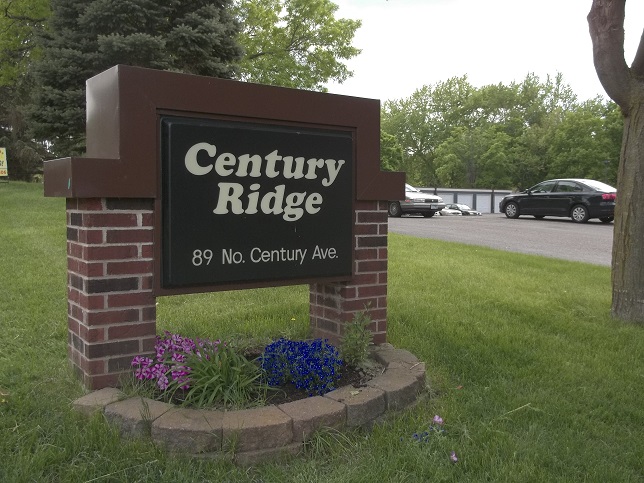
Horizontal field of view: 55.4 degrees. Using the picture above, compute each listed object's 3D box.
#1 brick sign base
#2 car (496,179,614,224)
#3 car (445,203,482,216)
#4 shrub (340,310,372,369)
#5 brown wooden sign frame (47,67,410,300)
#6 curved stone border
[{"bbox_3d":[-0.453,0.222,3.612,1.882,0.938,0.396,-2,4,-36],"label":"brick sign base"},{"bbox_3d":[8.390,-1.440,21.500,1.780,1.450,4.630,-2,4,-34],"label":"car"},{"bbox_3d":[9.820,-2.040,45.000,1.780,1.430,4.600,-2,4,-36],"label":"car"},{"bbox_3d":[0.201,0.571,3.576,0.181,0.312,0.181,0,3,0],"label":"shrub"},{"bbox_3d":[-0.451,-0.310,3.580,2.054,1.111,0.542,-2,4,-36],"label":"brown wooden sign frame"},{"bbox_3d":[-0.132,0.789,3.090,1.999,0.157,0.881,-2,4,-36],"label":"curved stone border"}]

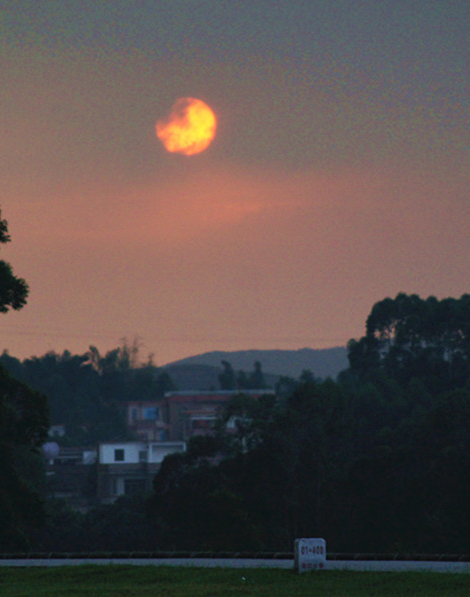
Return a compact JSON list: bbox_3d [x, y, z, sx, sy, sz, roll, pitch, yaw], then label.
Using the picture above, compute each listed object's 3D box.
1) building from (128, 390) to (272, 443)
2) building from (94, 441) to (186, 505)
[{"bbox_3d":[-3.774,13.783,670.498,16.540,6.660,11.000,0,-1,0],"label":"building"},{"bbox_3d":[-9.419,17.875,614.499,8.960,6.420,9.000,0,-1,0],"label":"building"}]

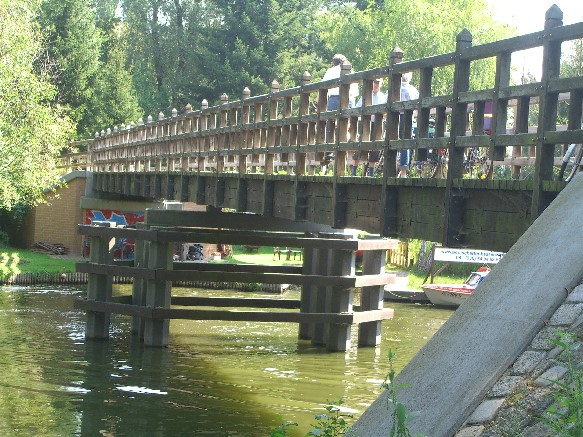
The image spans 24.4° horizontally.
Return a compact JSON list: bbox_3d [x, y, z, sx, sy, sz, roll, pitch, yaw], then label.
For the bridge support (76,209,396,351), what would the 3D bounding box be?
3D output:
[{"bbox_3d":[-1.052,1.230,28.244,6.881,2.686,2.856,3,1,-15],"label":"bridge support"}]

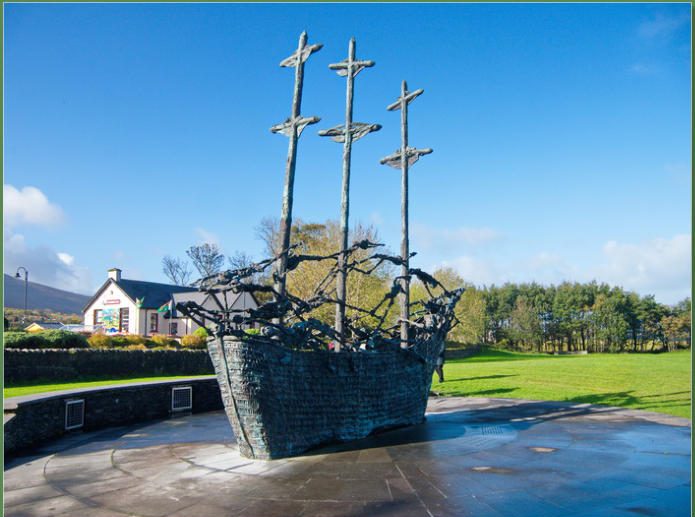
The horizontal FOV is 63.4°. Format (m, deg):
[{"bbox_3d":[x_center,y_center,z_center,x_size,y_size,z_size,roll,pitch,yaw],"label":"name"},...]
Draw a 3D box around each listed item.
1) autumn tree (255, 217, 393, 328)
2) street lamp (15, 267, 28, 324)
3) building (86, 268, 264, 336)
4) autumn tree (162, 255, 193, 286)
[{"bbox_3d":[-2.572,1.728,62.152,15.000,12.790,12.500,-1,-6,0],"label":"autumn tree"},{"bbox_3d":[-32.517,3.893,55.951,1.200,6.120,0.400,1,-6,-20],"label":"street lamp"},{"bbox_3d":[-17.714,4.931,63.037,15.000,6.980,15.500,-3,-6,20],"label":"building"},{"bbox_3d":[-23.969,4.595,79.990,4.600,10.390,4.400,-1,-6,0],"label":"autumn tree"}]

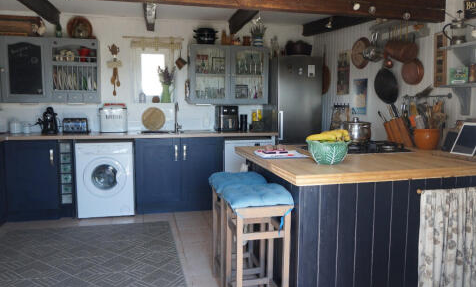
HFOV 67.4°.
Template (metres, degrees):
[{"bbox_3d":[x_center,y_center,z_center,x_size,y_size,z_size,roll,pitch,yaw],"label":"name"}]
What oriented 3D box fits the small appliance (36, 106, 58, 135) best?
[{"bbox_3d":[-2.111,-0.251,3.972,0.200,0.305,0.270,-2,6,-15],"label":"small appliance"}]

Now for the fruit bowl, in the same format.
[{"bbox_3d":[0.542,0.049,2.161,0.244,0.142,0.244,0,6,0],"label":"fruit bowl"}]

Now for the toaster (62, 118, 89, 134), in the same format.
[{"bbox_3d":[-1.943,-0.220,4.302,0.270,0.185,0.220,-1,7,-13],"label":"toaster"}]

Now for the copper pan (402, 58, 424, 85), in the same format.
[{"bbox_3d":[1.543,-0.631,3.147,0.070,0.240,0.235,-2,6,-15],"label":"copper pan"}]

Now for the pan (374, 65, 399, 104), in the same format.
[{"bbox_3d":[1.363,-0.532,3.306,0.060,0.322,0.270,-1,7,-13],"label":"pan"}]

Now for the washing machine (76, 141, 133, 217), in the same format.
[{"bbox_3d":[-1.555,0.386,4.286,0.597,0.850,0.570,-2,6,-15],"label":"washing machine"}]

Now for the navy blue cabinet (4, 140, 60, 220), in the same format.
[{"bbox_3d":[-2.264,0.375,4.109,0.505,0.870,0.570,-2,6,-15],"label":"navy blue cabinet"}]

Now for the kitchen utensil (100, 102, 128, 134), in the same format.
[{"bbox_3d":[-1.514,-0.314,4.378,0.315,0.355,0.230,-1,7,-13],"label":"kitchen utensil"}]

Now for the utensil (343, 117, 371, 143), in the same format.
[{"bbox_3d":[1.018,-0.110,3.061,0.250,0.205,0.250,2,7,18],"label":"utensil"}]

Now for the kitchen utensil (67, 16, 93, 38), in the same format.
[{"bbox_3d":[-1.859,-1.346,4.206,0.285,0.285,0.080,-1,7,-13],"label":"kitchen utensil"}]

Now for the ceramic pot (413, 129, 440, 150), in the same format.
[{"bbox_3d":[1.427,-0.028,2.693,0.175,0.148,0.175,0,5,0],"label":"ceramic pot"}]

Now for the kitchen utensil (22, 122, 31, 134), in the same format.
[{"bbox_3d":[-2.465,-0.171,4.156,0.075,0.122,0.075,-1,7,-13],"label":"kitchen utensil"}]

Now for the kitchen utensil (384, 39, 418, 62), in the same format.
[{"bbox_3d":[1.437,-0.809,3.138,0.210,0.210,0.270,-2,6,-15],"label":"kitchen utensil"}]

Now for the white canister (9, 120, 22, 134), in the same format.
[{"bbox_3d":[-2.570,-0.189,4.127,0.130,0.155,0.130,-1,6,-12],"label":"white canister"}]

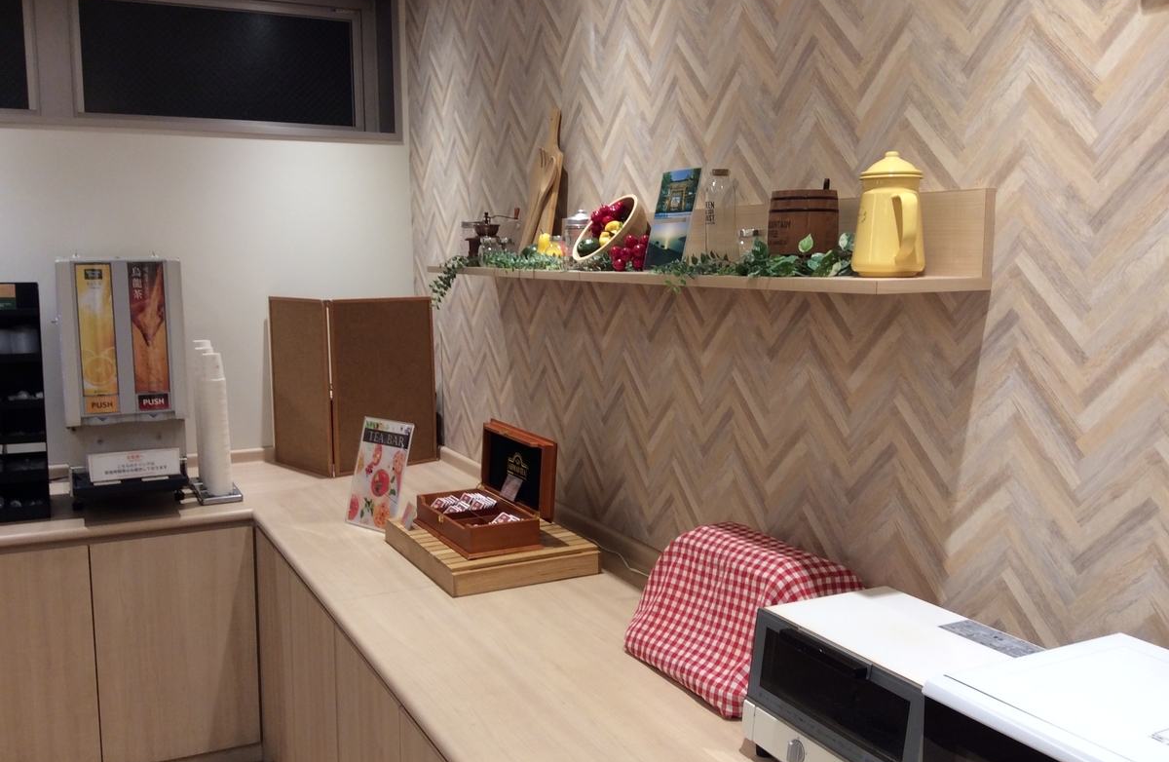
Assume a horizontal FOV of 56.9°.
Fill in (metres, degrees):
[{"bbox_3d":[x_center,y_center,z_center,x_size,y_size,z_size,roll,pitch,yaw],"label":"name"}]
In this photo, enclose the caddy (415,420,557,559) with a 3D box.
[{"bbox_3d":[-0.260,0.262,2.768,0.237,0.255,0.428,-4,8,-26],"label":"caddy"}]

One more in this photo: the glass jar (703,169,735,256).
[{"bbox_3d":[0.280,-0.326,2.204,0.062,0.208,0.062,0,7,0],"label":"glass jar"}]

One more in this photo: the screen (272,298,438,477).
[{"bbox_3d":[-0.864,0.013,3.875,0.617,0.614,0.348,0,7,0],"label":"screen"}]

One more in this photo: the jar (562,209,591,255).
[{"bbox_3d":[-0.009,-0.355,2.709,0.077,0.148,0.077,0,7,0],"label":"jar"}]

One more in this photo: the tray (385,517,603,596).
[{"bbox_3d":[-0.248,0.421,2.767,0.379,0.060,0.540,-4,8,-26],"label":"tray"}]

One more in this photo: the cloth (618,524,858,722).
[{"bbox_3d":[0.289,0.423,2.001,0.301,0.232,0.371,-4,8,-26],"label":"cloth"}]

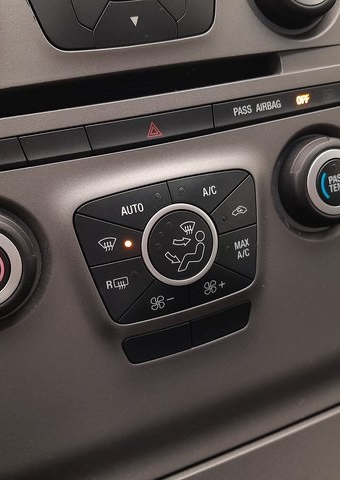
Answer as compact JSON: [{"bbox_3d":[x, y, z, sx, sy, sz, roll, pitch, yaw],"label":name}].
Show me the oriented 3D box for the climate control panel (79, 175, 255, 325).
[{"bbox_3d":[0.003,0.002,0.214,0.081,0.056,0.010,-14,11,-18],"label":"climate control panel"}]

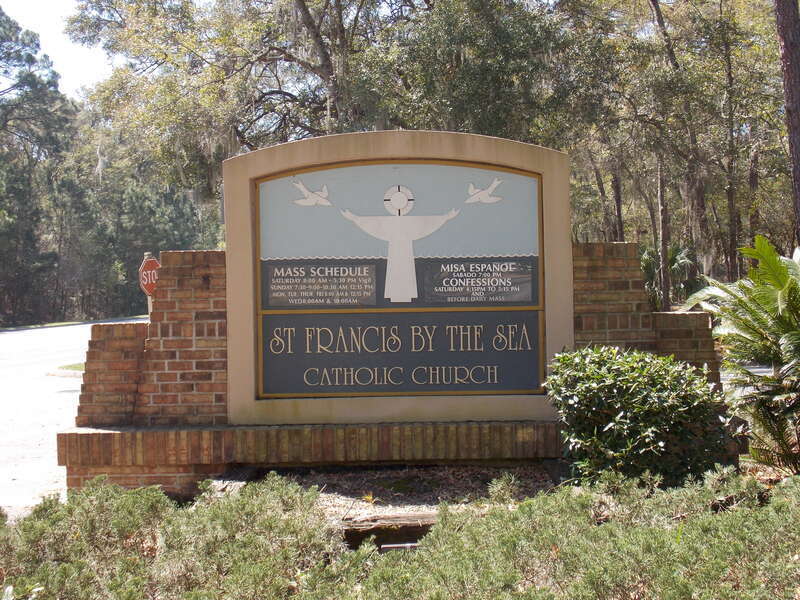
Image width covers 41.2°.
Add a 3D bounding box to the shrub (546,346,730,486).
[{"bbox_3d":[1.300,0.650,5.820,0.960,0.790,0.820,-1,0,3],"label":"shrub"}]

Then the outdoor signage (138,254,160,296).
[{"bbox_3d":[-5.130,-0.465,22.000,0.060,0.780,0.760,-1,0,28],"label":"outdoor signage"}]

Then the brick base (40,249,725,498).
[{"bbox_3d":[0.010,0.400,6.820,4.120,1.500,0.950,-1,0,3],"label":"brick base"}]

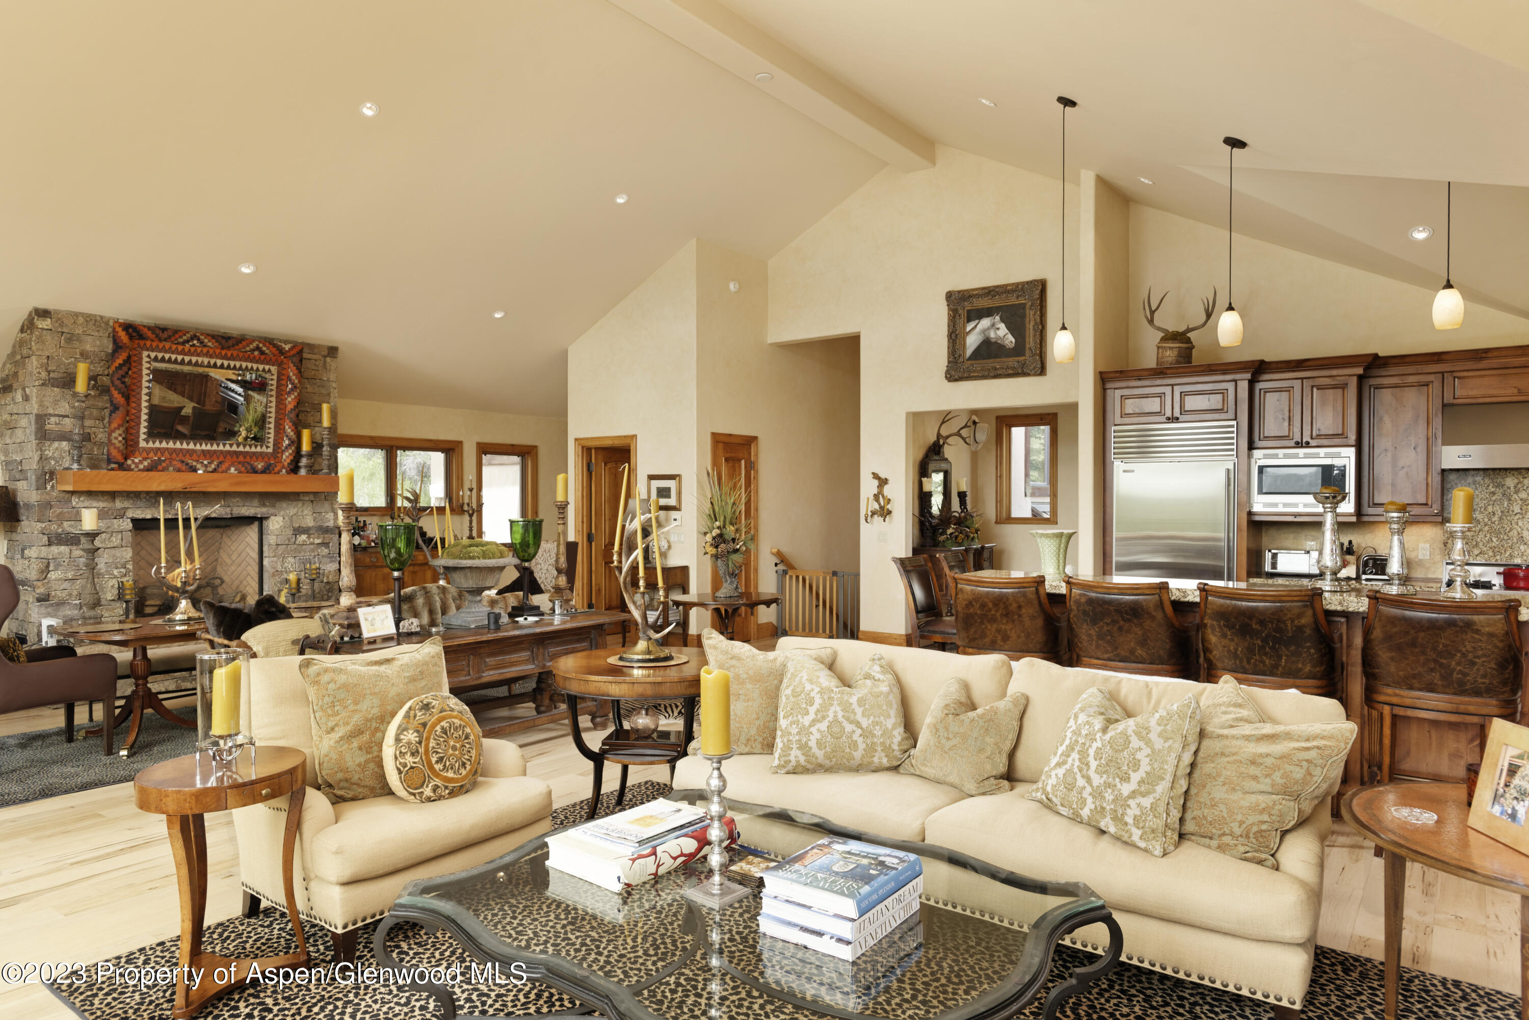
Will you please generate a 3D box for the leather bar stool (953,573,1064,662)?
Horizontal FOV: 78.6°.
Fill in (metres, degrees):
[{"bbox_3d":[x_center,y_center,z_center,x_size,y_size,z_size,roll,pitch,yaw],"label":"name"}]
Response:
[{"bbox_3d":[1.440,0.922,5.392,0.540,1.110,0.570,1,1,36],"label":"leather bar stool"}]

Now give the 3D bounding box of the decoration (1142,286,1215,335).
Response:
[{"bbox_3d":[3.363,-1.615,7.597,0.560,0.398,0.330,0,1,36],"label":"decoration"}]

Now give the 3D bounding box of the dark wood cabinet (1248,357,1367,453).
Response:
[{"bbox_3d":[4.185,-0.786,7.200,0.720,0.650,0.550,1,1,37],"label":"dark wood cabinet"}]

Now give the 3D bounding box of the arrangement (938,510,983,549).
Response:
[{"bbox_3d":[2.057,0.195,9.844,0.400,0.400,0.500,1,1,36],"label":"arrangement"}]

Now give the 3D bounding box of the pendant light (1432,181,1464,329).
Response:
[{"bbox_3d":[3.197,-1.210,4.364,0.122,0.732,0.122,1,1,36],"label":"pendant light"}]

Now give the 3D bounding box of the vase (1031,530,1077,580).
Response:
[{"bbox_3d":[1.776,0.273,5.730,0.255,0.300,0.240,0,1,36],"label":"vase"}]

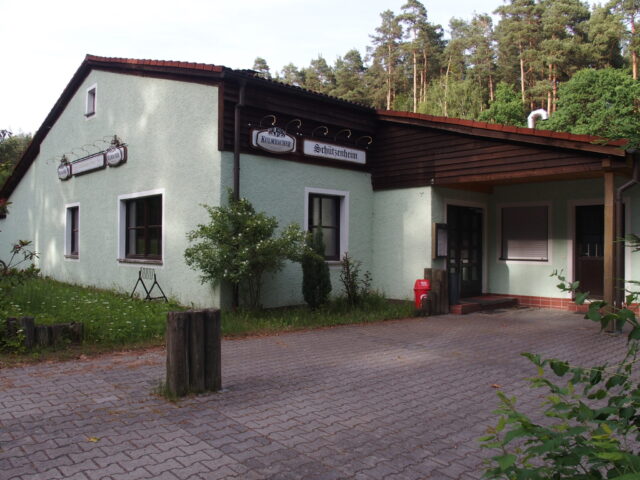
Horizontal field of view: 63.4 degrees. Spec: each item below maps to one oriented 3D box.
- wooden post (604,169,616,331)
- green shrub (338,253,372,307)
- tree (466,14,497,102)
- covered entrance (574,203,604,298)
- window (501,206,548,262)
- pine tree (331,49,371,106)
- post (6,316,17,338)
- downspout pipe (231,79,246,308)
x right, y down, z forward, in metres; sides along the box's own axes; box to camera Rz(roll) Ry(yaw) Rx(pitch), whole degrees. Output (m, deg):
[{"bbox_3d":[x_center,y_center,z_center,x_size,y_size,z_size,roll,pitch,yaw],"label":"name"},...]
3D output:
[{"bbox_3d":[4.895,0.194,8.730,0.130,2.678,0.130,1,-1,-43],"label":"wooden post"},{"bbox_3d":[0.775,0.873,11.300,0.680,1.200,0.600,1,-1,-44],"label":"green shrub"},{"bbox_3d":[13.726,-9.307,44.000,3.600,19.717,3.400,1,-1,-44],"label":"tree"},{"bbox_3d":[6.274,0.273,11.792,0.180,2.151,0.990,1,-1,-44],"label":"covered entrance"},{"bbox_3d":[4.862,-0.143,12.330,0.100,1.260,1.155,1,-1,-43],"label":"window"},{"bbox_3d":[3.240,-9.294,55.000,4.500,21.889,4.500,0,0,0],"label":"pine tree"},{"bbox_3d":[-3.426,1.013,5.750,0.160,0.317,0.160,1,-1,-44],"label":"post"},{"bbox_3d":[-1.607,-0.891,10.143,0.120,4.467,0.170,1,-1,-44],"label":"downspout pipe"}]

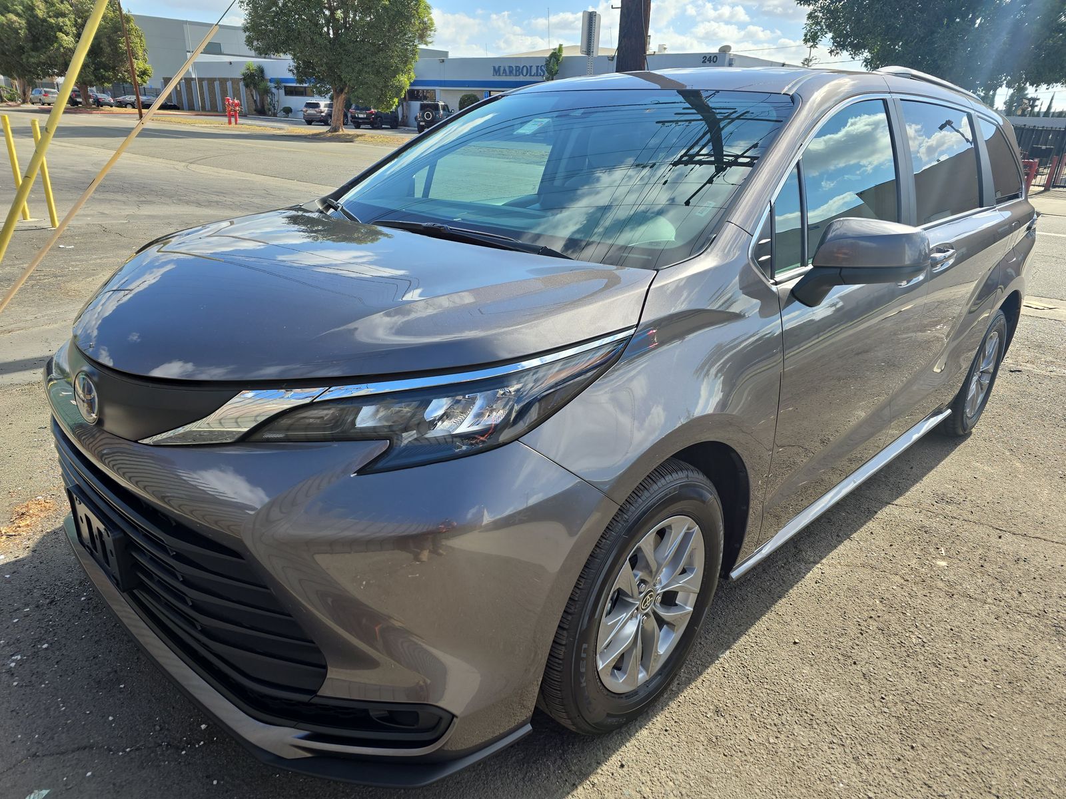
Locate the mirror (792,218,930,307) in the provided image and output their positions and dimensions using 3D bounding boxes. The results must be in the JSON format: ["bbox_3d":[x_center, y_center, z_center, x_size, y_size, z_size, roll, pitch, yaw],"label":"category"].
[{"bbox_3d":[0.883,-0.360,1.895,0.260,0.240,0.250,20,26,41],"label":"mirror"}]

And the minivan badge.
[{"bbox_3d":[-1.018,-0.003,1.615,0.175,0.120,0.030,19,18,41],"label":"minivan badge"}]

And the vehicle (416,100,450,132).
[{"bbox_3d":[-6.337,-18.811,47.396,1.930,1.880,4.810,3,21,2],"label":"vehicle"}]

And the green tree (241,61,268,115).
[{"bbox_3d":[-32.106,-36.107,82.000,2.700,5.600,2.700,-5,23,-19],"label":"green tree"}]

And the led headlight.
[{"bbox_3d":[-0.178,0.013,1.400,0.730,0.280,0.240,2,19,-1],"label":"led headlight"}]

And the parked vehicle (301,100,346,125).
[{"bbox_3d":[-16.106,-22.283,55.012,1.920,1.800,4.800,6,22,9],"label":"parked vehicle"}]

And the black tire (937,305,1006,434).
[{"bbox_3d":[2.387,-0.168,3.941,0.235,0.730,0.730,19,26,41],"label":"black tire"}]

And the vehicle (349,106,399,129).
[{"bbox_3d":[-11.727,-21.169,52.800,1.980,1.900,5.070,5,21,6],"label":"vehicle"}]

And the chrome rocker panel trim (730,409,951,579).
[{"bbox_3d":[1.351,0.290,2.888,0.100,0.080,2.150,19,26,41],"label":"chrome rocker panel trim"}]

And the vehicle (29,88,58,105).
[{"bbox_3d":[-54.320,-33.636,78.648,5.000,1.740,1.930,19,27,36],"label":"vehicle"}]

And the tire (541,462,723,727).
[{"bbox_3d":[0.236,0.491,1.866,0.235,0.725,0.725,19,25,40],"label":"tire"}]

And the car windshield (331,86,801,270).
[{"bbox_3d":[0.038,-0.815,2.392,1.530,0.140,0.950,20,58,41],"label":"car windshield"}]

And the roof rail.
[{"bbox_3d":[1.820,-1.402,3.207,0.060,0.080,1.480,19,26,41],"label":"roof rail"}]

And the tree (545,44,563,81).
[{"bbox_3d":[1.238,-20.742,47.472,1.400,5.600,1.400,2,22,0],"label":"tree"}]

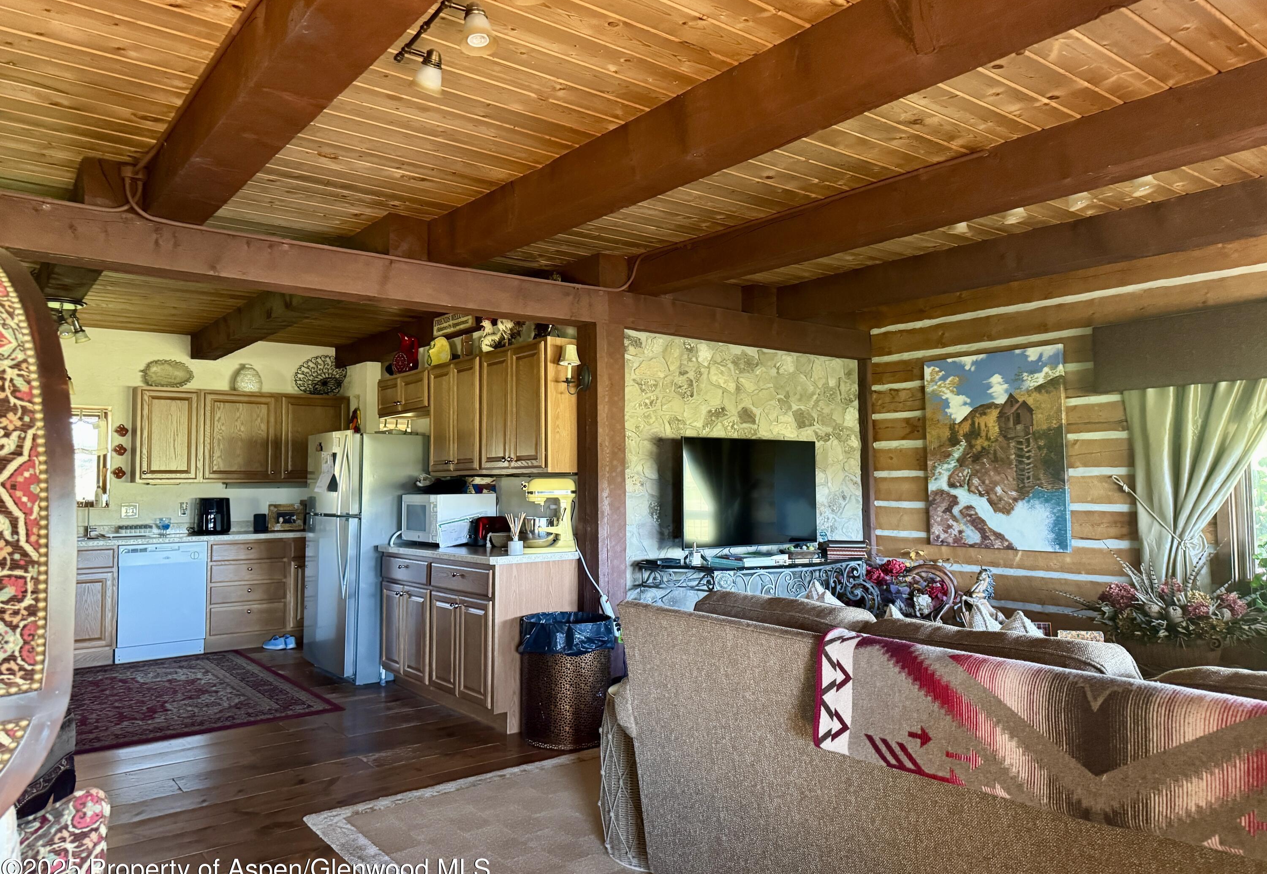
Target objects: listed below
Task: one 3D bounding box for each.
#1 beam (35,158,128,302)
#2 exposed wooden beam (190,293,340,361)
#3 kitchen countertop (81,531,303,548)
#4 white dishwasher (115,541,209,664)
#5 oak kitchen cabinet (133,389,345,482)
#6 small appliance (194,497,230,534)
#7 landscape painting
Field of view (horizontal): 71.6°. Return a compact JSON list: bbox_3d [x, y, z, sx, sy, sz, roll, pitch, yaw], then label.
[{"bbox_3d":[-3.350,-0.878,5.079,0.200,0.200,4.240,2,-4,-39],"label":"beam"},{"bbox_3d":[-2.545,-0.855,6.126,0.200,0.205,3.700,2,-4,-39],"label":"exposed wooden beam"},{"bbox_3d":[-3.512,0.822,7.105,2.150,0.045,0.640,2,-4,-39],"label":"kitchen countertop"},{"bbox_3d":[-3.798,1.274,6.969,0.605,0.865,0.600,2,-4,-39],"label":"white dishwasher"},{"bbox_3d":[-3.349,0.011,7.573,1.690,0.760,0.310,2,-4,-39],"label":"oak kitchen cabinet"},{"bbox_3d":[-3.490,0.659,7.300,0.250,0.305,0.280,2,-4,-39],"label":"small appliance"},{"bbox_3d":[2.280,0.089,5.575,0.040,1.228,0.918,2,-4,-39],"label":"landscape painting"}]

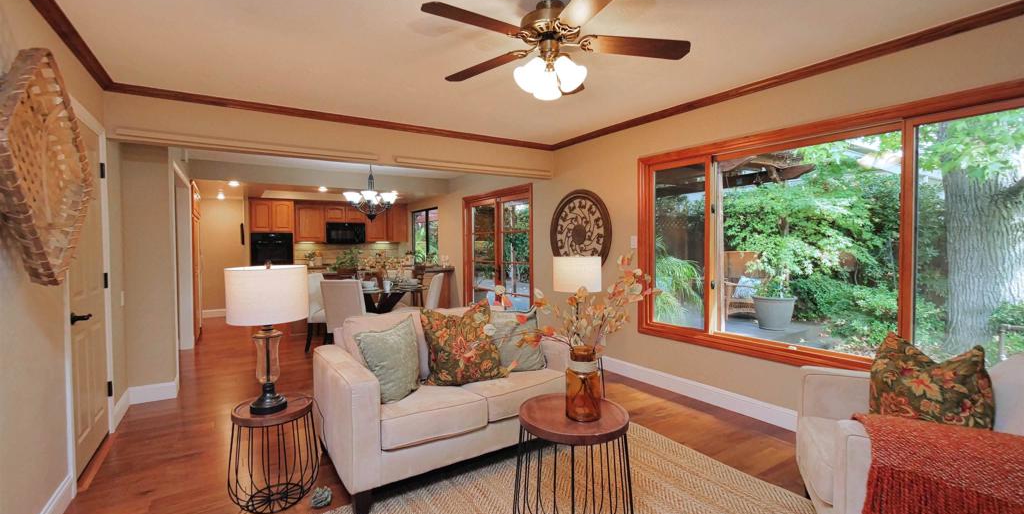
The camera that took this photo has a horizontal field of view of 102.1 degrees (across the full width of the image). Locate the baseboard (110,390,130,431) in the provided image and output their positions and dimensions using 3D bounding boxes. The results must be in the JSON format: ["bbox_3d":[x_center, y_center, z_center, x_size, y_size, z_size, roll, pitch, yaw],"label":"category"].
[{"bbox_3d":[-2.959,1.149,3.138,0.018,0.143,0.620,-2,2,-34],"label":"baseboard"}]

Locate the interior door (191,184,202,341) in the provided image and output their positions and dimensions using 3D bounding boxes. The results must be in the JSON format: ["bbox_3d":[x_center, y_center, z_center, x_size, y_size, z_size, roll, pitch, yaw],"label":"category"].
[{"bbox_3d":[-4.826,0.077,6.339,0.060,2.180,1.250,-2,2,-34],"label":"interior door"}]

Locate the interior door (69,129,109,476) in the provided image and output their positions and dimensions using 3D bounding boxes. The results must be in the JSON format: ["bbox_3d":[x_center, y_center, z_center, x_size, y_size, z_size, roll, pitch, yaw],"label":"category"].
[{"bbox_3d":[-2.656,0.222,2.595,0.050,2.040,0.750,-2,2,-34],"label":"interior door"}]

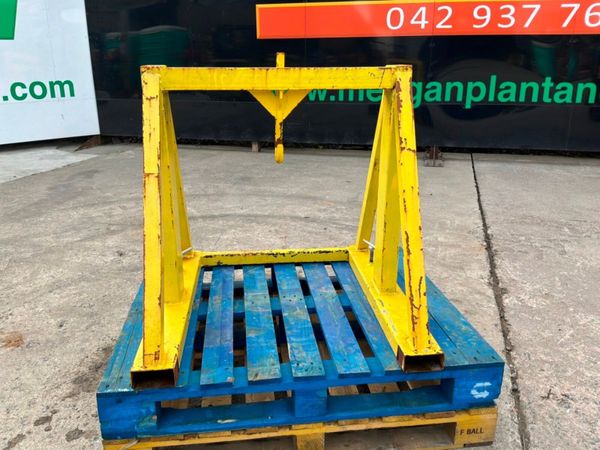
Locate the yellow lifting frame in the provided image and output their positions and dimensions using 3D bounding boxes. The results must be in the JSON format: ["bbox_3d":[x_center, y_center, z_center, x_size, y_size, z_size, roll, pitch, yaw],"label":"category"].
[{"bbox_3d":[-0.062,-0.119,1.677,0.906,0.896,0.890,-2,19,-6],"label":"yellow lifting frame"}]

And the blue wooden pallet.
[{"bbox_3d":[-0.032,0.360,1.911,1.200,0.161,1.000,-2,19,-7],"label":"blue wooden pallet"}]

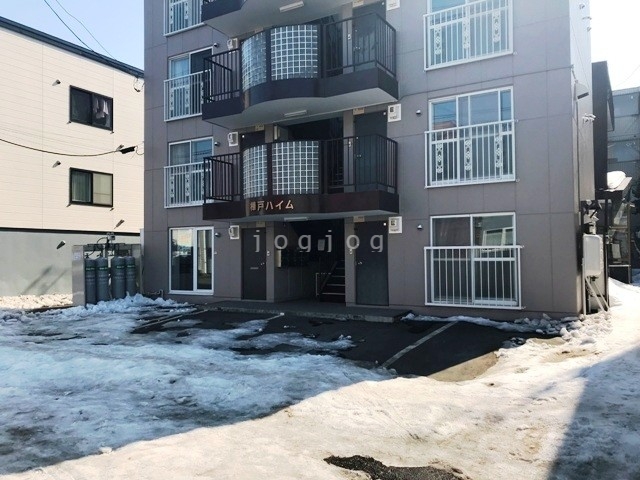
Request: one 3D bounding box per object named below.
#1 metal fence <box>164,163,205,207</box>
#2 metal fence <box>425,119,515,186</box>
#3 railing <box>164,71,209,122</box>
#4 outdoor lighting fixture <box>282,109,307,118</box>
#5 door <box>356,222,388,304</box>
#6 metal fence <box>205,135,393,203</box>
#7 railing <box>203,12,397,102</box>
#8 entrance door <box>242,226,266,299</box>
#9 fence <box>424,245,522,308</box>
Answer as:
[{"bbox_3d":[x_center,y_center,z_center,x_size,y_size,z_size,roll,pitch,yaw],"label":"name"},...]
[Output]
[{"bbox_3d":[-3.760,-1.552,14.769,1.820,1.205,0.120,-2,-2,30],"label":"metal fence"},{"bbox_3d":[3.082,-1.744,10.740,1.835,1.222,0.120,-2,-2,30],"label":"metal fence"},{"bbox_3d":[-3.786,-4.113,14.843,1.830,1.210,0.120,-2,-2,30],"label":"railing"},{"bbox_3d":[-0.560,-3.050,12.603,0.650,0.080,0.120,-2,-2,30],"label":"outdoor lighting fixture"},{"bbox_3d":[1.216,0.549,12.125,0.844,1.931,0.078,-1,-2,30],"label":"door"},{"bbox_3d":[-0.755,-1.568,12.225,4.870,1.200,1.570,-2,-2,30],"label":"metal fence"},{"bbox_3d":[-0.759,-4.128,12.287,4.860,1.200,1.570,-2,-2,30],"label":"railing"},{"bbox_3d":[-1.752,0.648,13.837,0.794,1.909,0.078,-1,-2,30],"label":"entrance door"},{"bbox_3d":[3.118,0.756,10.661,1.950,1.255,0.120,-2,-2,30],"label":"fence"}]

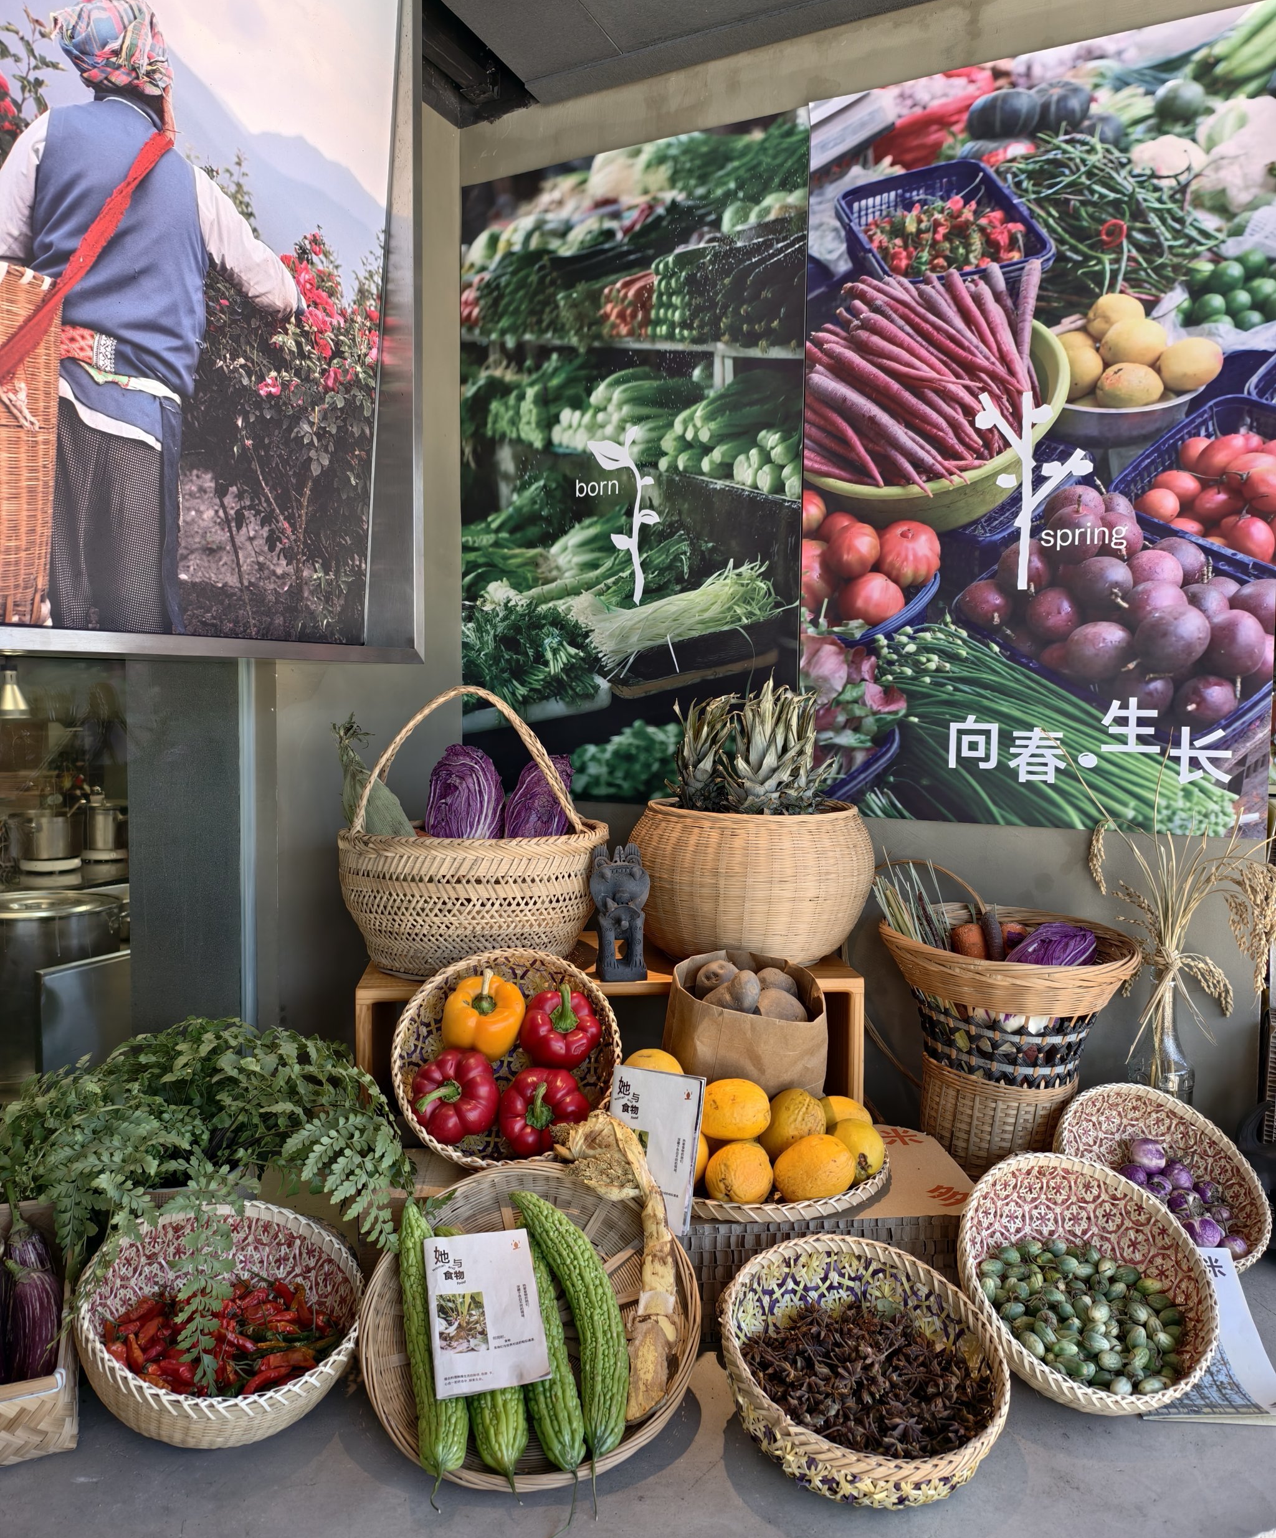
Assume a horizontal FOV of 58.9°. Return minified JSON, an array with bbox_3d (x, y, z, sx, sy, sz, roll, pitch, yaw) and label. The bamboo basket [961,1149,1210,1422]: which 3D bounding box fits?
[{"bbox_3d":[0.447,0.537,1.160,0.258,0.104,0.258,4,36,-6],"label":"bamboo basket"}]

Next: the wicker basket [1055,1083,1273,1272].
[{"bbox_3d":[0.619,0.517,1.374,0.250,0.095,0.250,8,38,-6],"label":"wicker basket"}]

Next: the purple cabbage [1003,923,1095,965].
[{"bbox_3d":[0.518,0.230,1.420,0.115,0.085,0.100,0,3,0],"label":"purple cabbage"}]

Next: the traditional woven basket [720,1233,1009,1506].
[{"bbox_3d":[0.197,0.553,1.028,0.255,0.100,0.255,6,20,-2],"label":"traditional woven basket"}]

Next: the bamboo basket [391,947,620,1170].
[{"bbox_3d":[-0.140,0.340,1.275,0.250,0.250,0.095,-3,-37,4],"label":"bamboo basket"}]

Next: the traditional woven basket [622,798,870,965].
[{"bbox_3d":[0.155,0.149,1.540,0.335,0.197,0.335,0,3,0],"label":"traditional woven basket"}]

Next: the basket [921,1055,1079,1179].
[{"bbox_3d":[0.465,0.487,1.450,0.205,0.200,0.205,6,3,0],"label":"basket"}]

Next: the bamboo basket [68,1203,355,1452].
[{"bbox_3d":[-0.397,0.544,1.087,0.263,0.106,0.263,10,12,-6],"label":"bamboo basket"}]

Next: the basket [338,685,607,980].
[{"bbox_3d":[-0.229,0.075,1.575,0.369,0.380,0.310,0,4,-6],"label":"basket"}]

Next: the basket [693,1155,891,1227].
[{"bbox_3d":[0.125,0.451,1.353,0.335,0.035,0.335,0,4,-6],"label":"basket"}]

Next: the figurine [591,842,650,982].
[{"bbox_3d":[-0.024,0.181,1.509,0.075,0.175,0.083,0,4,-7],"label":"figurine"}]

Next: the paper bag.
[{"bbox_3d":[0.126,0.322,1.330,0.185,0.190,0.140,1,3,9],"label":"paper bag"}]

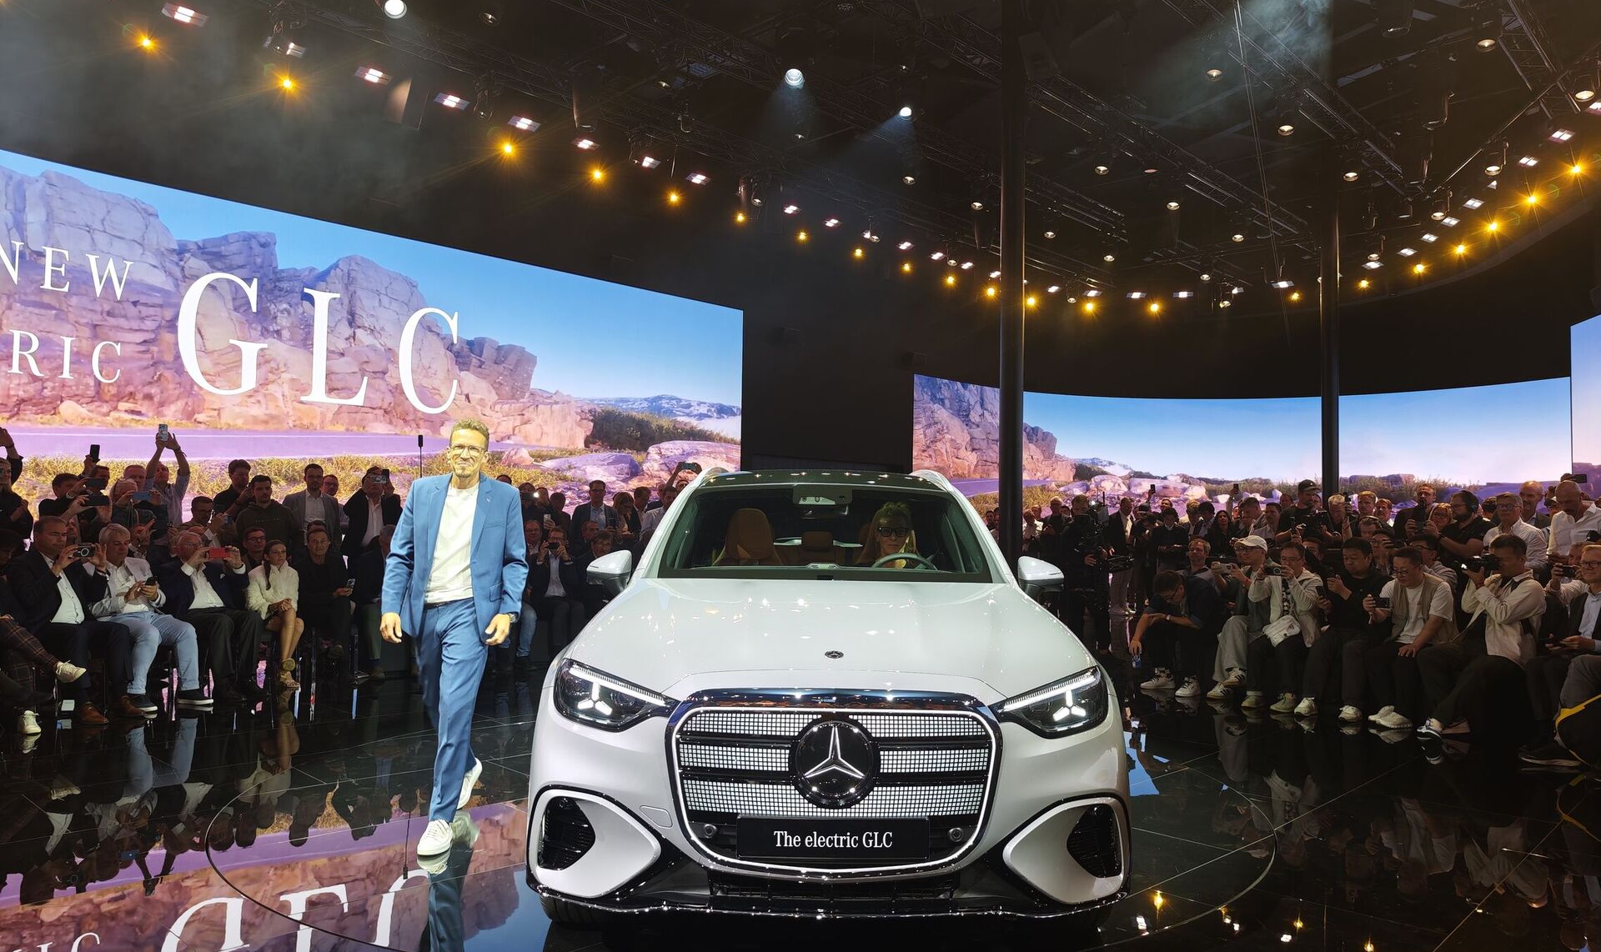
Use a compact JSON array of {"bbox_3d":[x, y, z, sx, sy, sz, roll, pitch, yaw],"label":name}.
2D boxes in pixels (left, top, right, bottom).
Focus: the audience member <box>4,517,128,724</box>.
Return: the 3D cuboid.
[{"bbox_3d":[-4.860,0.935,7.170,0.880,1.330,0.600,0,-3,21],"label":"audience member"}]

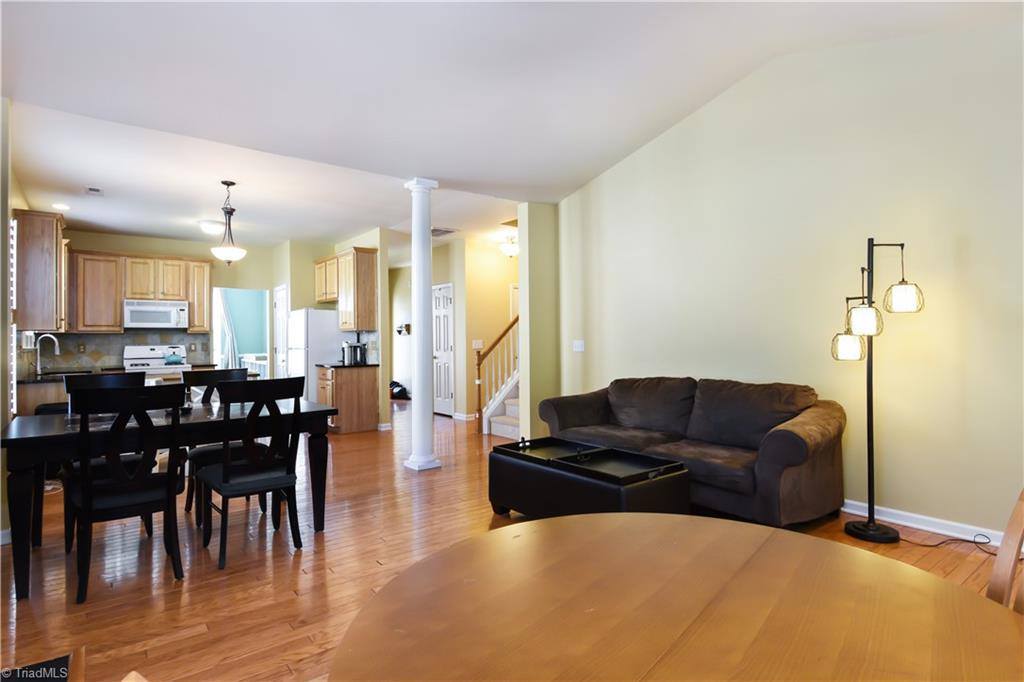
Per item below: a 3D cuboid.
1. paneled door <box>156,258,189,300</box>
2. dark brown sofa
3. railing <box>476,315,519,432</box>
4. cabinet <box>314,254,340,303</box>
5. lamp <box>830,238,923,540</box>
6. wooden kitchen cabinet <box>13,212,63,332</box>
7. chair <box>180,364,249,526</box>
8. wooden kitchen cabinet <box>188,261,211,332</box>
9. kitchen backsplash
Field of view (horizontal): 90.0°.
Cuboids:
[{"bbox_3d":[-4.820,-0.873,7.276,0.361,0.555,0.030,-1,1,-38],"label":"paneled door"},{"bbox_3d":[1.321,0.773,4.199,0.900,0.880,2.370,-1,1,-38],"label":"dark brown sofa"},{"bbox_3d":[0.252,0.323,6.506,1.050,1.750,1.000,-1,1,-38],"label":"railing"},{"bbox_3d":[-2.653,-0.922,7.770,0.352,0.643,0.990,0,0,-38],"label":"cabinet"},{"bbox_3d":[2.315,0.288,3.225,0.490,1.850,0.440,0,1,0],"label":"lamp"},{"bbox_3d":[-4.750,-0.672,5.154,0.354,1.135,0.710,0,0,-38],"label":"wooden kitchen cabinet"},{"bbox_3d":[-2.092,0.734,3.721,0.470,1.010,0.530,-1,1,-38],"label":"chair"},{"bbox_3d":[-4.840,-0.669,7.881,0.280,1.095,0.360,0,0,-38],"label":"wooden kitchen cabinet"},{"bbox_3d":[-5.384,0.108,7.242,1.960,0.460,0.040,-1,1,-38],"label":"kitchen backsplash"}]

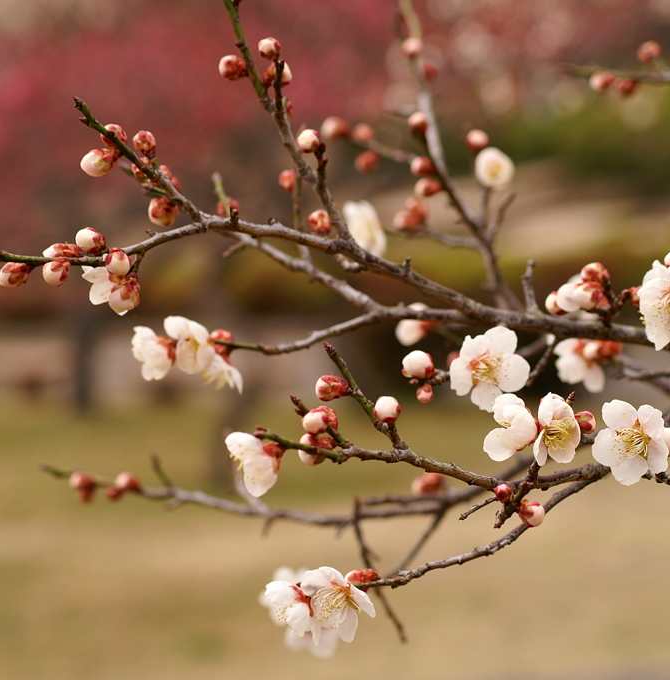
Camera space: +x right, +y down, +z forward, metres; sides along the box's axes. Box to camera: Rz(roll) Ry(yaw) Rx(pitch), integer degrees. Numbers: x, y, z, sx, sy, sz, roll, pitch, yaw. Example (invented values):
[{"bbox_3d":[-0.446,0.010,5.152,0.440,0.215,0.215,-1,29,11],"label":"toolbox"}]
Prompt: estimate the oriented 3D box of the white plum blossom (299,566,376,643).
[{"bbox_3d":[0.001,0.084,0.675,0.024,0.024,0.015,2,25,32],"label":"white plum blossom"}]

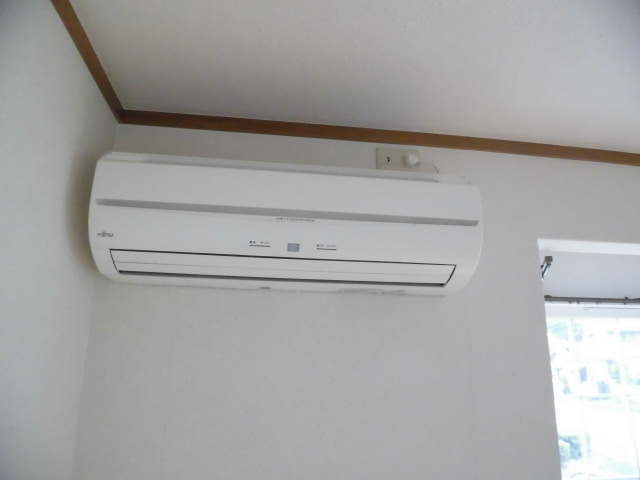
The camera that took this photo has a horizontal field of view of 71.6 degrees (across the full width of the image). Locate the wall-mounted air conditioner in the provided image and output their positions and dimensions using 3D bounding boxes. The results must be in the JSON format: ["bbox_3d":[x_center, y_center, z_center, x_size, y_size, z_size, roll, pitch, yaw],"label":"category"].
[{"bbox_3d":[-0.056,-0.035,0.995,0.791,0.266,0.200,3,-14,-9],"label":"wall-mounted air conditioner"}]

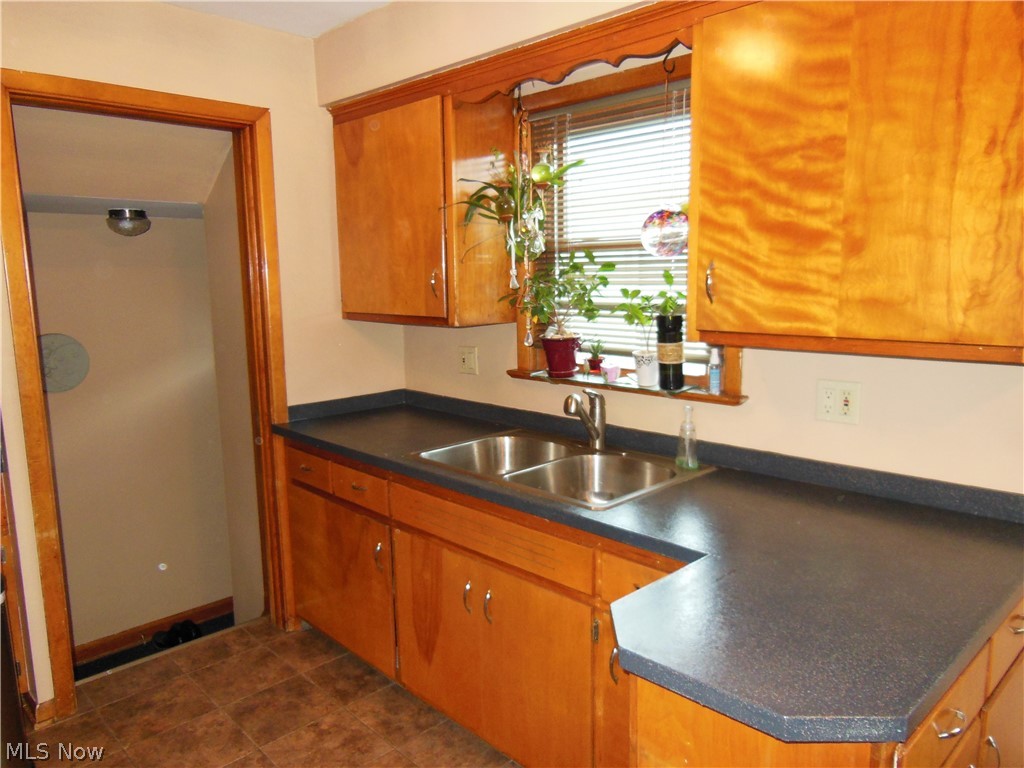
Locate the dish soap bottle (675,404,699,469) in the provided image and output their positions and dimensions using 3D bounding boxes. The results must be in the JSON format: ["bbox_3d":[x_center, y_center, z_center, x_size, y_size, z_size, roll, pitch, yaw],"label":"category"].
[{"bbox_3d":[0.528,0.152,2.214,0.065,0.196,0.065,-1,8,0],"label":"dish soap bottle"}]

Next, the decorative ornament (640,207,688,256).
[{"bbox_3d":[0.417,-0.411,2.006,0.128,0.130,0.128,-1,8,0],"label":"decorative ornament"}]

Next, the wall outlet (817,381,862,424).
[{"bbox_3d":[0.877,0.048,1.988,0.009,0.113,0.115,-9,11,-43],"label":"wall outlet"}]

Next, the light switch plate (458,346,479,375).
[{"bbox_3d":[-0.179,-0.098,3.084,0.009,0.114,0.114,-9,11,-43],"label":"light switch plate"}]

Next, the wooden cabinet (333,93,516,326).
[{"bbox_3d":[-0.351,-0.652,2.950,0.318,0.805,0.772,-9,11,-43],"label":"wooden cabinet"}]

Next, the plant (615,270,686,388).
[{"bbox_3d":[0.455,-0.182,2.369,0.136,0.378,0.245,-9,11,-43],"label":"plant"}]

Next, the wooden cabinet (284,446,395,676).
[{"bbox_3d":[-0.438,0.618,3.022,0.624,0.741,0.736,-9,11,-43],"label":"wooden cabinet"}]

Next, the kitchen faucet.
[{"bbox_3d":[0.233,0.124,2.379,0.057,0.207,0.211,4,10,32],"label":"kitchen faucet"}]

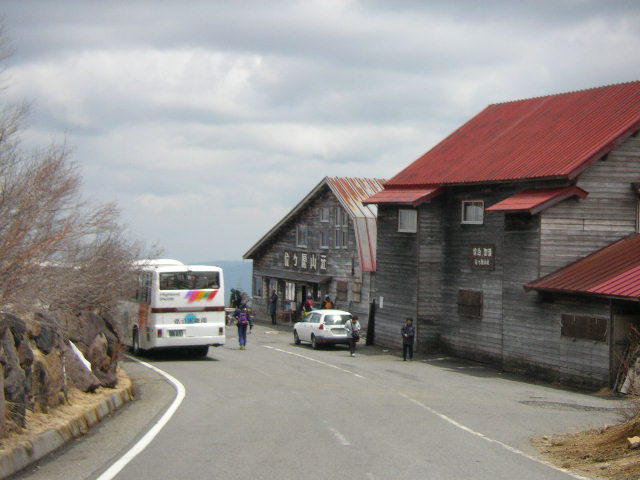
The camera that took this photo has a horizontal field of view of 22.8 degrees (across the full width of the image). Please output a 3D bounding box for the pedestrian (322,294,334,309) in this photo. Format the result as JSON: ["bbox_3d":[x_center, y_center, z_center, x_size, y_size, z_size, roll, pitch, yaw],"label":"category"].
[{"bbox_3d":[0.387,3.351,72.300,0.580,1.700,0.500,1,0,0],"label":"pedestrian"}]

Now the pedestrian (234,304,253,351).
[{"bbox_3d":[-2.855,3.195,58.800,0.620,1.760,0.500,1,0,1],"label":"pedestrian"}]

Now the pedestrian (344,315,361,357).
[{"bbox_3d":[1.245,3.618,60.000,0.550,1.590,0.450,1,0,-3],"label":"pedestrian"}]

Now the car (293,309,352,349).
[{"bbox_3d":[0.285,3.560,64.100,1.695,1.500,4.370,1,0,-16],"label":"car"}]

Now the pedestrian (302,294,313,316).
[{"bbox_3d":[-0.524,3.356,71.200,0.450,1.660,0.520,1,0,45],"label":"pedestrian"}]

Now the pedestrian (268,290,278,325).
[{"bbox_3d":[-2.231,3.271,77.300,0.420,1.700,0.500,1,0,-18],"label":"pedestrian"}]

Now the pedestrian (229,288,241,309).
[{"bbox_3d":[-4.056,3.198,76.500,0.550,1.700,0.520,1,0,18],"label":"pedestrian"}]

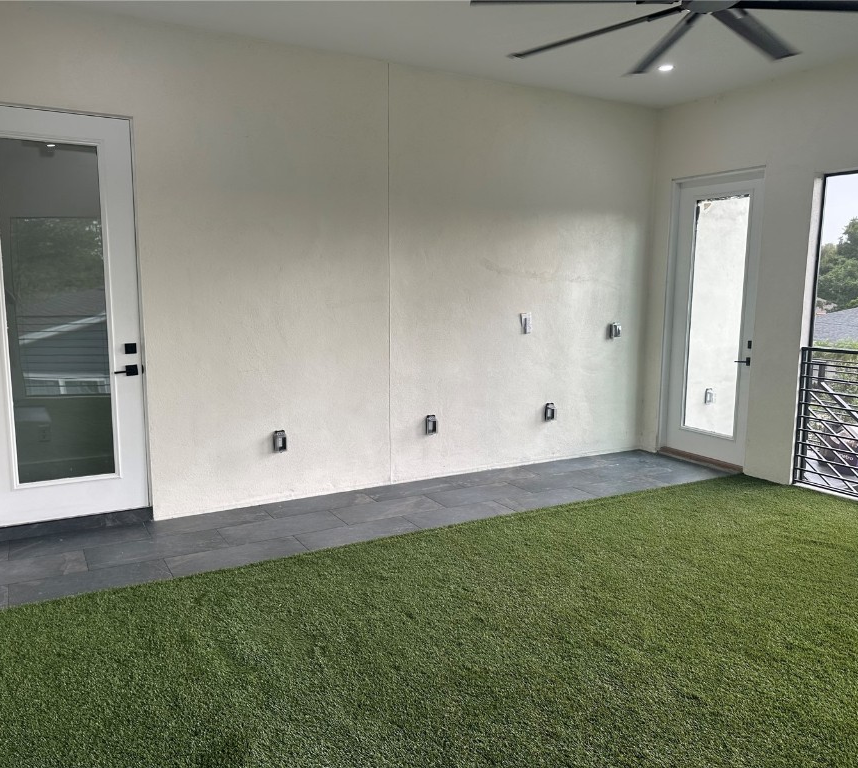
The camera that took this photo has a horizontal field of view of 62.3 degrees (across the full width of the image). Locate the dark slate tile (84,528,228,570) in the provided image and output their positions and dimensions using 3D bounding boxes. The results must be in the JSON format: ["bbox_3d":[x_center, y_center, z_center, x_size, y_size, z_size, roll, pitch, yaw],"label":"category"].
[{"bbox_3d":[-1.600,0.972,4.190,0.759,0.012,0.366,-4,9,-30],"label":"dark slate tile"}]

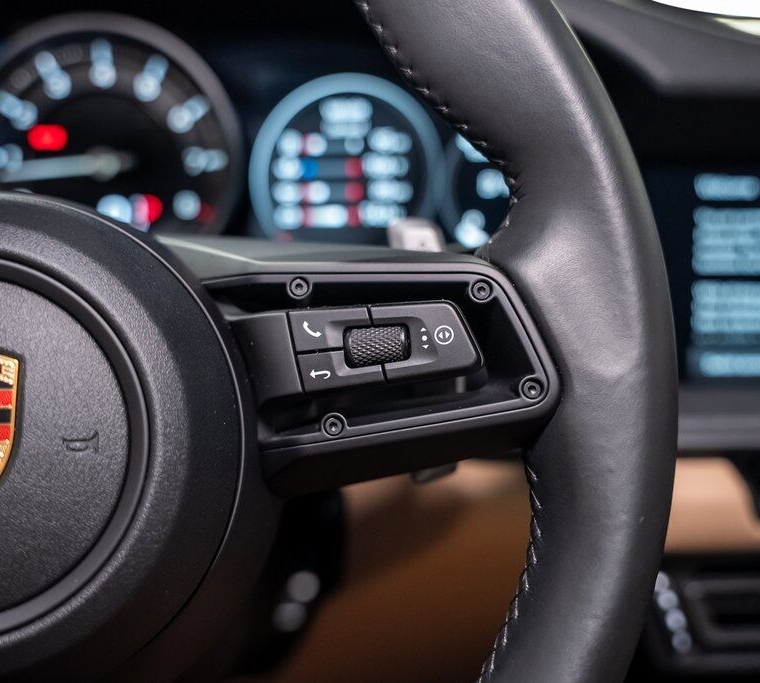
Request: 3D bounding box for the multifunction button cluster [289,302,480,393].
[{"bbox_3d":[0.001,0.001,0.264,0.049,0.021,0.012,-7,-2,-4],"label":"multifunction button cluster"}]

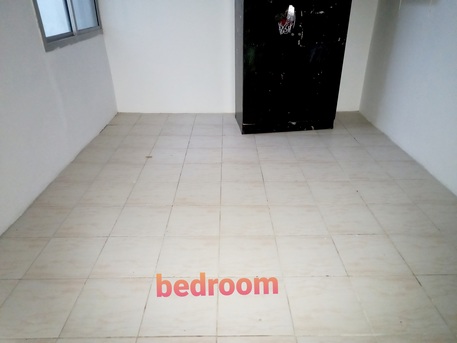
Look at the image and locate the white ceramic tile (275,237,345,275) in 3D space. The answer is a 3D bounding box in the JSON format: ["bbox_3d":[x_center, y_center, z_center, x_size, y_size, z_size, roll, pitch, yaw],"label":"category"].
[{"bbox_3d":[0.487,0.506,1.998,0.359,0.010,0.359,0,27,0],"label":"white ceramic tile"}]

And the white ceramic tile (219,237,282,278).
[{"bbox_3d":[0.125,0.508,1.997,0.359,0.010,0.359,0,27,0],"label":"white ceramic tile"}]

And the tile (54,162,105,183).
[{"bbox_3d":[-1.211,0.020,2.692,0.330,0.010,0.330,0,27,0],"label":"tile"}]

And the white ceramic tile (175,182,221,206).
[{"bbox_3d":[-0.211,0.153,2.299,0.313,0.010,0.313,0,27,0],"label":"white ceramic tile"}]

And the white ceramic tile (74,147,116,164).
[{"bbox_3d":[-1.212,-0.131,2.985,0.330,0.010,0.330,0,27,0],"label":"white ceramic tile"}]

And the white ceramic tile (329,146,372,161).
[{"bbox_3d":[1.125,-0.156,3.034,0.335,0.010,0.335,-1,27,0],"label":"white ceramic tile"}]

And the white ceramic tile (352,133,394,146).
[{"bbox_3d":[1.461,-0.310,3.326,0.335,0.010,0.335,-1,27,0],"label":"white ceramic tile"}]

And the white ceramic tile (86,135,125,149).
[{"bbox_3d":[-1.466,-0.342,3.984,0.400,0.010,0.400,-1,27,0],"label":"white ceramic tile"}]

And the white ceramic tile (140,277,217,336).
[{"bbox_3d":[-0.235,0.676,1.674,0.359,0.010,0.359,0,27,0],"label":"white ceramic tile"}]

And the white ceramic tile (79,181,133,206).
[{"bbox_3d":[-0.843,0.158,2.296,0.313,0.010,0.313,0,27,0],"label":"white ceramic tile"}]

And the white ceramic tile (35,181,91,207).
[{"bbox_3d":[-1.239,0.174,2.441,0.335,0.010,0.335,-1,27,0],"label":"white ceramic tile"}]

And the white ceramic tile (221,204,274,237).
[{"bbox_3d":[0.112,0.311,2.107,0.330,0.010,0.330,0,27,0],"label":"white ceramic tile"}]

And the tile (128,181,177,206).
[{"bbox_3d":[-0.549,0.166,2.399,0.330,0.010,0.330,0,27,0],"label":"tile"}]

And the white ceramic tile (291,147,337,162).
[{"bbox_3d":[0.782,-0.152,3.034,0.335,0.010,0.335,-1,27,0],"label":"white ceramic tile"}]

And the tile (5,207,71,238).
[{"bbox_3d":[-1.427,0.377,2.483,0.390,0.010,0.390,-1,27,0],"label":"tile"}]

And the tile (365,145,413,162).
[{"bbox_3d":[1.466,-0.160,3.036,0.335,0.010,0.335,-1,27,0],"label":"tile"}]

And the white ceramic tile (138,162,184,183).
[{"bbox_3d":[-0.551,0.015,2.693,0.330,0.010,0.330,0,27,0],"label":"white ceramic tile"}]

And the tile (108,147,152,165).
[{"bbox_3d":[-0.847,-0.133,2.857,0.313,0.010,0.313,0,27,0],"label":"tile"}]

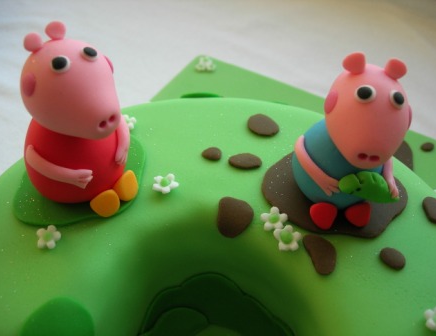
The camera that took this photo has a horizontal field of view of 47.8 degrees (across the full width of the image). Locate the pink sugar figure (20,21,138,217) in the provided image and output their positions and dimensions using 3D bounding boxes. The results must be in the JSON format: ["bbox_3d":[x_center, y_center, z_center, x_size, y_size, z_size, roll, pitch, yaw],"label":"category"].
[{"bbox_3d":[-0.058,-0.018,0.197,0.047,0.077,0.043,35,54,27],"label":"pink sugar figure"}]

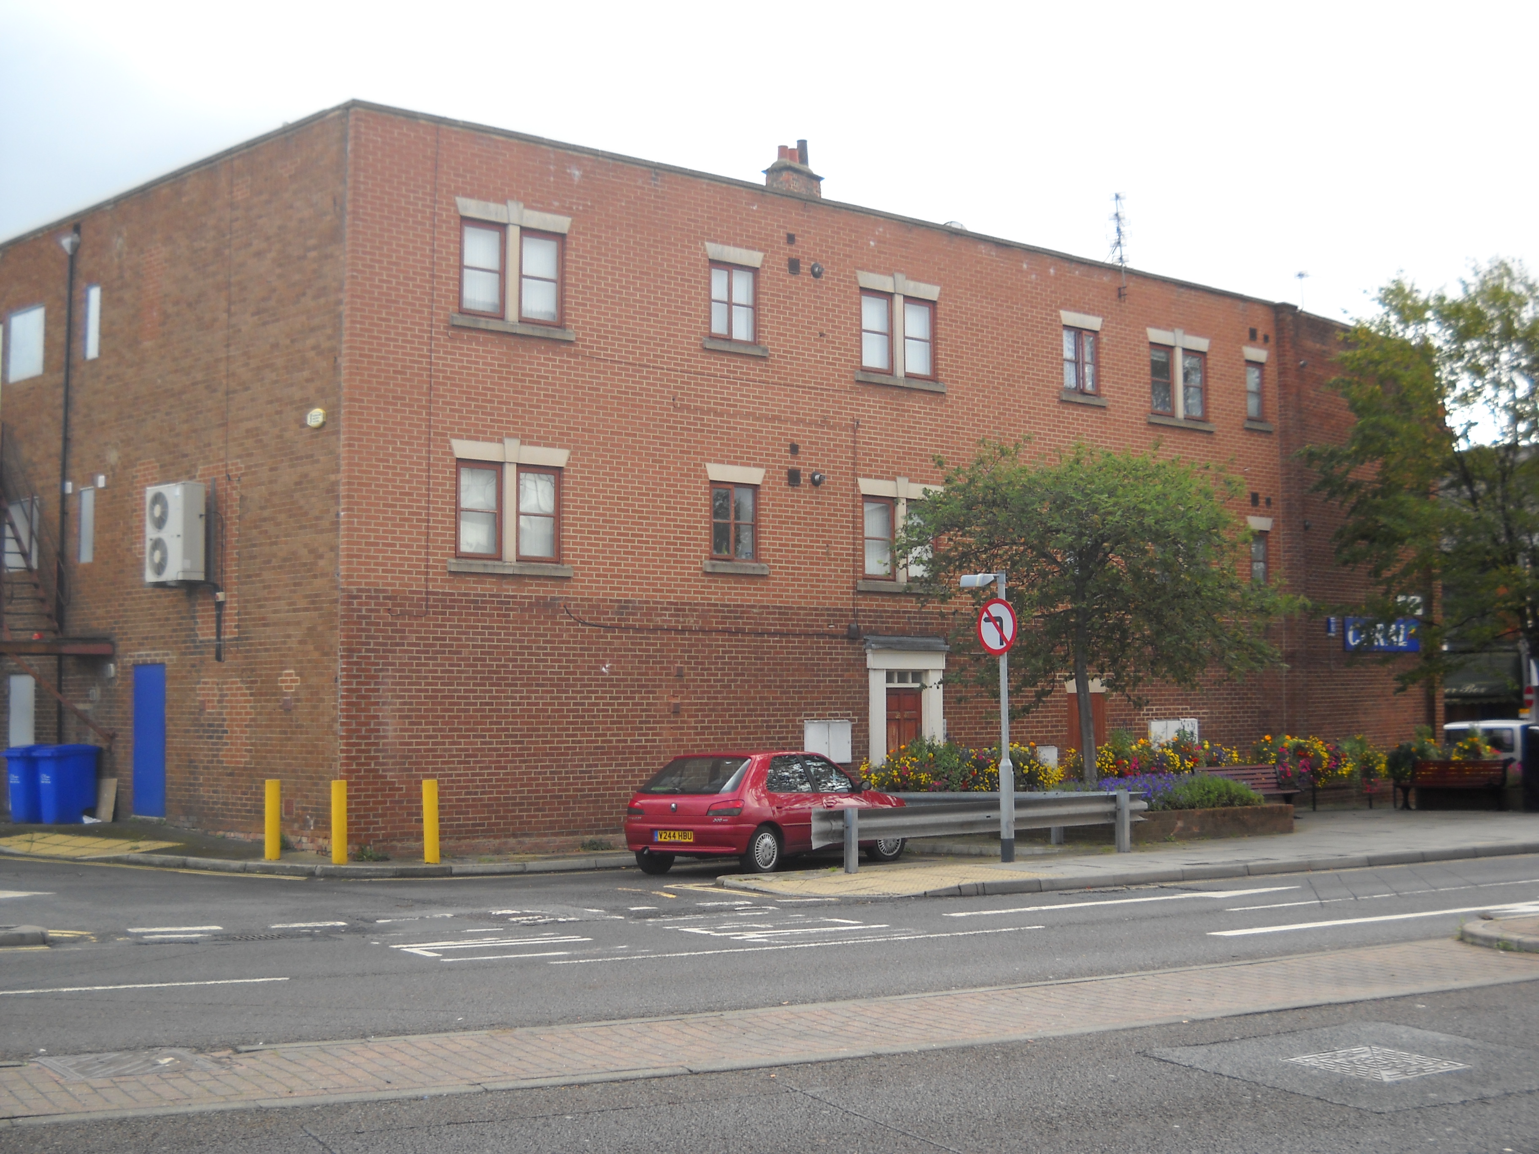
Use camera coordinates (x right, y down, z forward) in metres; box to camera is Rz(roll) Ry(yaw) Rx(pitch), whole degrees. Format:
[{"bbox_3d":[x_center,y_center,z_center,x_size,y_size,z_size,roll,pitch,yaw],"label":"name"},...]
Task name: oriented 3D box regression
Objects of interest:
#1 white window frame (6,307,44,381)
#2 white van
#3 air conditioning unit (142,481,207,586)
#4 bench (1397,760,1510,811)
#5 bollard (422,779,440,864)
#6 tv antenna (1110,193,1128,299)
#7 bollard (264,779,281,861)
[{"bbox_3d":[-10.729,-3.337,28.888,0.120,1.040,1.200,3,-5,-44],"label":"white window frame"},{"bbox_3d":[15.134,3.953,42.446,4.400,1.780,1.750,-2,-4,28],"label":"white van"},{"bbox_3d":[-7.309,-0.511,24.671,0.330,1.200,0.940,3,-5,-44],"label":"air conditioning unit"},{"bbox_3d":[10.954,3.361,32.160,0.620,0.810,1.720,3,-5,-44],"label":"bench"},{"bbox_3d":[-3.747,2.711,22.150,0.168,0.928,0.168,0,-4,0],"label":"bollard"},{"bbox_3d":[5.605,-5.285,31.751,0.420,1.750,0.400,3,-5,-41],"label":"tv antenna"},{"bbox_3d":[-5.488,2.688,22.100,0.168,0.893,0.168,0,-4,0],"label":"bollard"}]

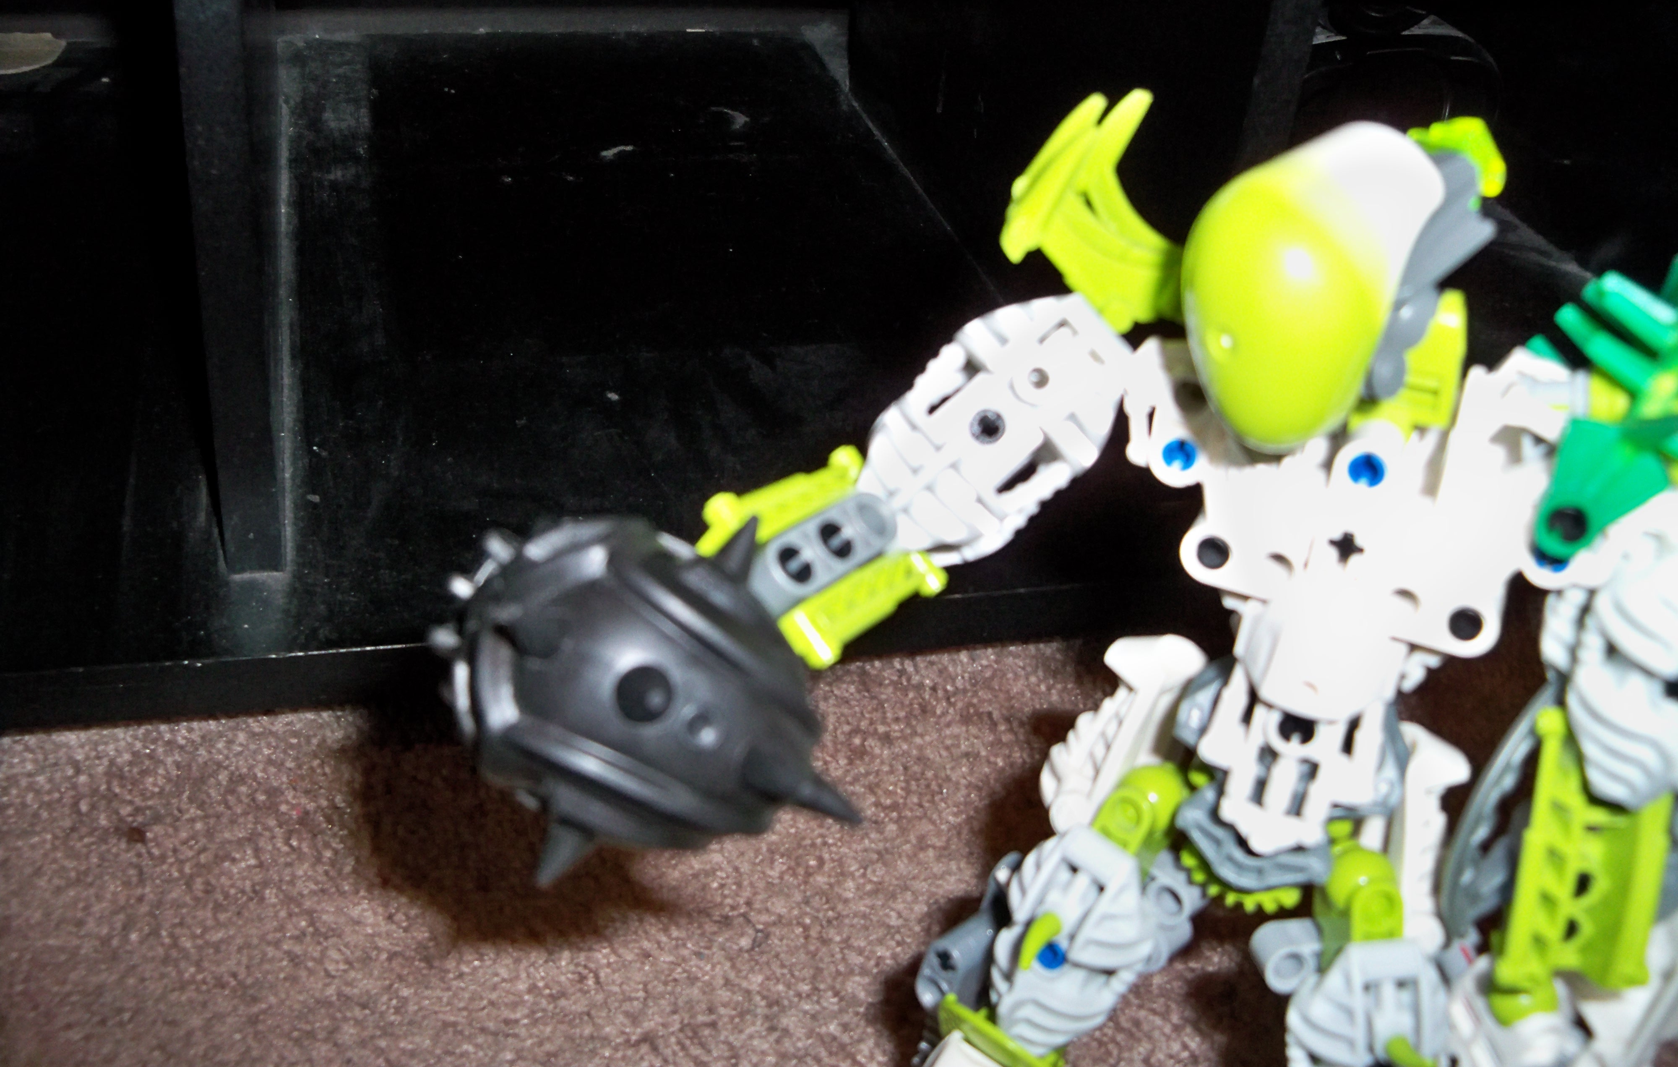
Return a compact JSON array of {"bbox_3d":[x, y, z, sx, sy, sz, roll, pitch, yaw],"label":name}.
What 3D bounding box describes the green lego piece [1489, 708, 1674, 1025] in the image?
[{"bbox_3d":[0.108,0.049,0.246,0.021,0.049,0.015,-1,27,3],"label":"green lego piece"}]

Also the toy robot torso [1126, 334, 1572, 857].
[{"bbox_3d":[0.070,0.008,0.236,0.058,0.069,0.033,17,23,22],"label":"toy robot torso"}]

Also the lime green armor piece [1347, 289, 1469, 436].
[{"bbox_3d":[0.073,-0.022,0.220,0.019,0.019,0.012,17,23,22],"label":"lime green armor piece"}]

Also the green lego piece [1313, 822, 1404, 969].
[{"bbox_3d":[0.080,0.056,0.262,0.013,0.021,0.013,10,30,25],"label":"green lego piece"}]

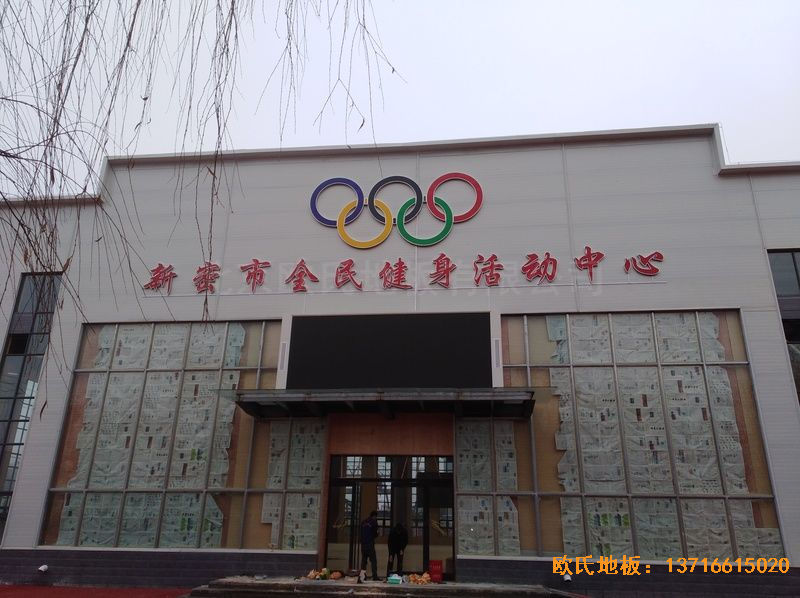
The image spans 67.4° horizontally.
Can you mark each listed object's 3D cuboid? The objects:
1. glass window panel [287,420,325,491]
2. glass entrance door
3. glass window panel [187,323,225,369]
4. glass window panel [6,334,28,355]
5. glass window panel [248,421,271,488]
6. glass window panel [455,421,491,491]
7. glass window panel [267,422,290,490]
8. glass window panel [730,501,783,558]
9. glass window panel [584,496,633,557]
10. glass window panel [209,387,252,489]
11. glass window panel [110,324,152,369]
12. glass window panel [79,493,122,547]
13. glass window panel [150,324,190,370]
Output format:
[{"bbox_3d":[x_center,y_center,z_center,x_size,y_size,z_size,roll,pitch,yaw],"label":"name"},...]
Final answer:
[{"bbox_3d":[-2.539,4.110,16.167,0.954,2.068,0.060,-1,-20,6],"label":"glass window panel"},{"bbox_3d":[-0.254,5.872,16.388,3.458,3.107,0.120,-1,-20,6],"label":"glass entrance door"},{"bbox_3d":[-5.633,1.349,17.342,1.065,1.392,0.050,-1,-20,6],"label":"glass window panel"},{"bbox_3d":[-12.119,1.447,19.010,0.680,0.639,0.080,-1,-20,6],"label":"glass window panel"},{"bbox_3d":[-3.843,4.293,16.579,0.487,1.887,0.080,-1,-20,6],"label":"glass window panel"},{"bbox_3d":[1.915,4.049,15.479,0.940,1.827,0.050,-1,-20,6],"label":"glass window panel"},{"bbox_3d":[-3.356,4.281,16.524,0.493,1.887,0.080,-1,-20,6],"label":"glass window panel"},{"bbox_3d":[8.497,5.481,14.331,1.064,1.389,0.060,-1,-20,6],"label":"glass window panel"},{"bbox_3d":[5.356,5.813,15.357,1.105,1.394,0.080,-1,-20,6],"label":"glass window panel"},{"bbox_3d":[-4.601,3.719,16.559,1.112,3.013,0.060,-1,-20,6],"label":"glass window panel"},{"bbox_3d":[-7.972,1.427,17.811,1.114,1.412,0.060,-1,-20,6],"label":"glass window panel"},{"bbox_3d":[-8.042,5.899,16.170,1.114,1.389,0.060,-1,-20,6],"label":"glass window panel"},{"bbox_3d":[-7.128,1.453,18.417,1.129,1.423,0.080,-1,-20,6],"label":"glass window panel"}]

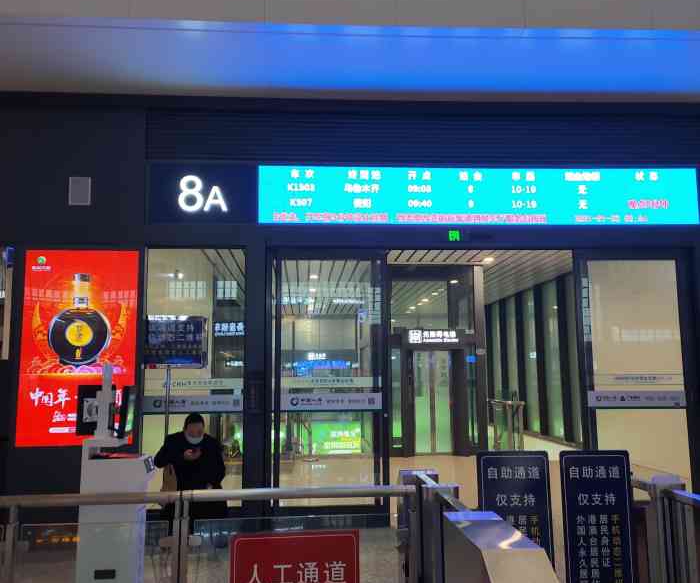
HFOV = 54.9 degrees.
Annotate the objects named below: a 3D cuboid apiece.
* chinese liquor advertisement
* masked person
[{"bbox_3d":[-2.670,0.539,6.643,1.098,1.916,0.060,0,-7,-4],"label":"chinese liquor advertisement"},{"bbox_3d":[-1.397,1.710,5.857,0.620,1.260,0.750,1,-7,-12],"label":"masked person"}]

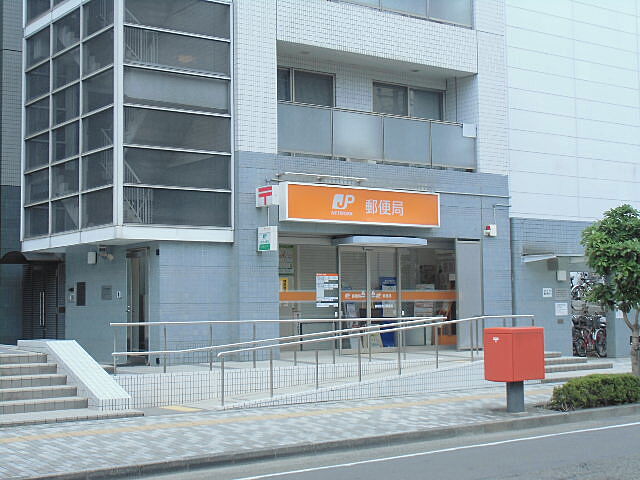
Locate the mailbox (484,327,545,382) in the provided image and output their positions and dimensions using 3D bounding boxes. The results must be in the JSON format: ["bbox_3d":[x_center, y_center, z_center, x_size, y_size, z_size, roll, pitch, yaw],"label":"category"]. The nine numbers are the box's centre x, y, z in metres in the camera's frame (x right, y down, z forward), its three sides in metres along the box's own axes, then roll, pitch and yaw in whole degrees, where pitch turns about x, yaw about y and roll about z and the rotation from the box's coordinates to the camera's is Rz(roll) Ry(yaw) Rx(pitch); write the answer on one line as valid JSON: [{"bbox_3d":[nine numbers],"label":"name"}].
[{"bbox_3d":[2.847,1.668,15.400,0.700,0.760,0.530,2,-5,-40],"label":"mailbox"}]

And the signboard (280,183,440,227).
[{"bbox_3d":[0.901,-0.680,21.891,4.000,0.740,0.310,2,-5,-36],"label":"signboard"}]

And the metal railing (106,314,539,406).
[{"bbox_3d":[0.494,1.964,17.939,8.350,1.260,1.450,2,-5,-40],"label":"metal railing"}]

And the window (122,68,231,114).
[{"bbox_3d":[-2.660,-2.789,19.857,2.240,0.690,0.100,2,-5,-36],"label":"window"}]

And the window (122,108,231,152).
[{"bbox_3d":[-2.650,-2.051,19.808,2.240,0.690,0.100,2,-5,-36],"label":"window"}]

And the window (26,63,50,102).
[{"bbox_3d":[-5.952,-3.318,22.292,0.100,0.690,1.380,2,-5,-36],"label":"window"}]

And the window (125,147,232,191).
[{"bbox_3d":[-2.641,-1.318,19.761,2.240,0.690,0.100,2,-5,-36],"label":"window"}]

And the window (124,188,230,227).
[{"bbox_3d":[-2.631,-0.594,19.713,2.240,0.690,0.100,2,-5,-36],"label":"window"}]

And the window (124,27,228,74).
[{"bbox_3d":[-2.670,-3.528,19.905,2.240,0.690,0.100,2,-5,-36],"label":"window"}]

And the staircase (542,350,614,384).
[{"bbox_3d":[5.051,2.579,22.007,3.100,0.520,1.450,2,-5,-40],"label":"staircase"}]

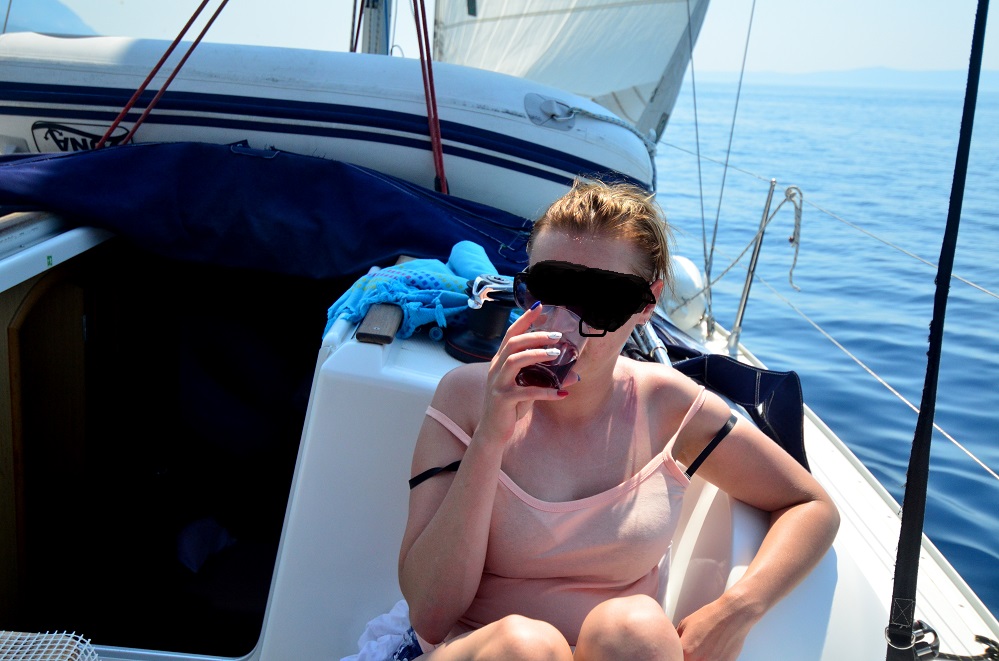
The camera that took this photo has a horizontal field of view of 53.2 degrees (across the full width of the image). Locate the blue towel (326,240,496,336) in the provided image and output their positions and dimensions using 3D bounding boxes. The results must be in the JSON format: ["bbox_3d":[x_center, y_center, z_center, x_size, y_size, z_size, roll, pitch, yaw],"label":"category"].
[{"bbox_3d":[-0.137,-0.072,1.760,0.330,0.155,0.270,2,14,0],"label":"blue towel"}]

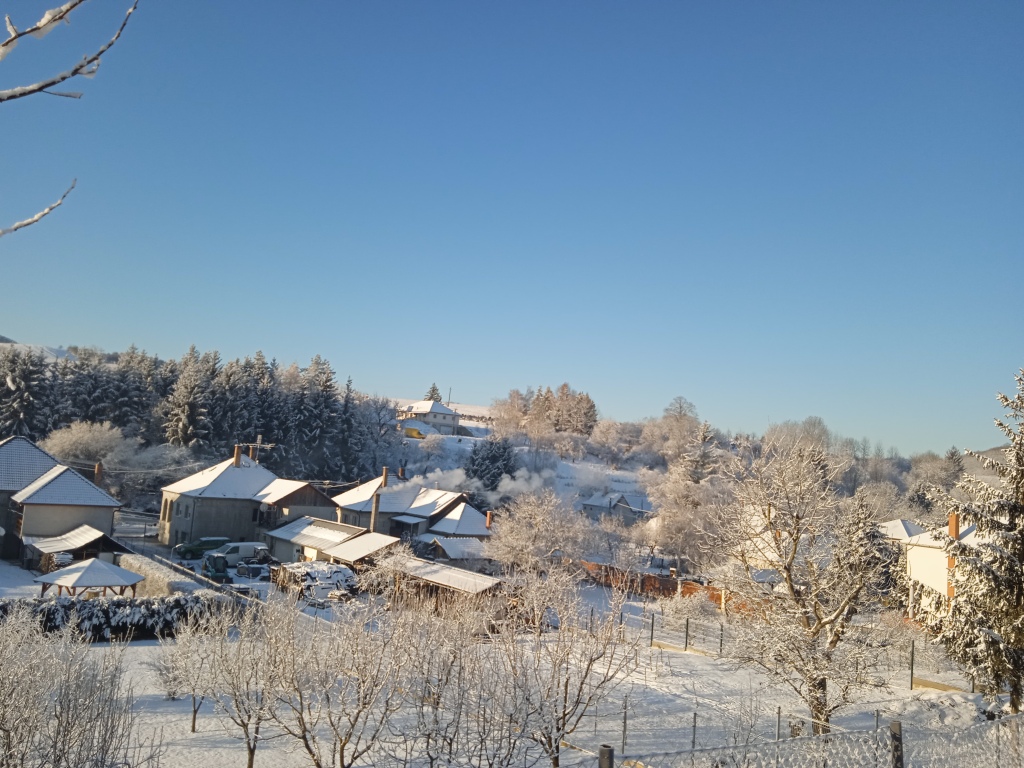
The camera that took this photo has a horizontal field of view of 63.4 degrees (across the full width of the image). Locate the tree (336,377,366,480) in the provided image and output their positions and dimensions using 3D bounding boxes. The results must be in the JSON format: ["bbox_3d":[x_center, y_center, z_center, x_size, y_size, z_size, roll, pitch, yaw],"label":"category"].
[{"bbox_3d":[-24.881,7.020,128.000,4.800,16.050,4.800,3,-4,0],"label":"tree"}]

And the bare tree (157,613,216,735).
[{"bbox_3d":[-10.161,8.969,26.000,1.830,3.690,1.830,3,-4,0],"label":"bare tree"}]

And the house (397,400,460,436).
[{"bbox_3d":[-20.589,8.415,205.000,9.780,7.450,12.230,8,-6,-40],"label":"house"}]

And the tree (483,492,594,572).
[{"bbox_3d":[1.963,11.047,63.000,7.820,6.260,7.820,3,-4,0],"label":"tree"}]

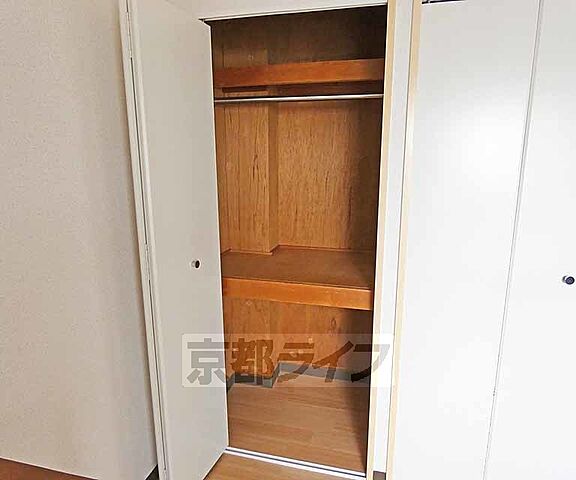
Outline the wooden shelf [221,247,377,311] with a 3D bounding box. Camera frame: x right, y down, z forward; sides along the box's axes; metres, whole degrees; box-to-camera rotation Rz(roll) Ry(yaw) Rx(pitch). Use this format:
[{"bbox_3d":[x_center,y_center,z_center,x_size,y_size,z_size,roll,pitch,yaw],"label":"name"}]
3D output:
[{"bbox_3d":[0.024,0.158,1.825,0.841,0.088,0.686,2,11,13],"label":"wooden shelf"}]

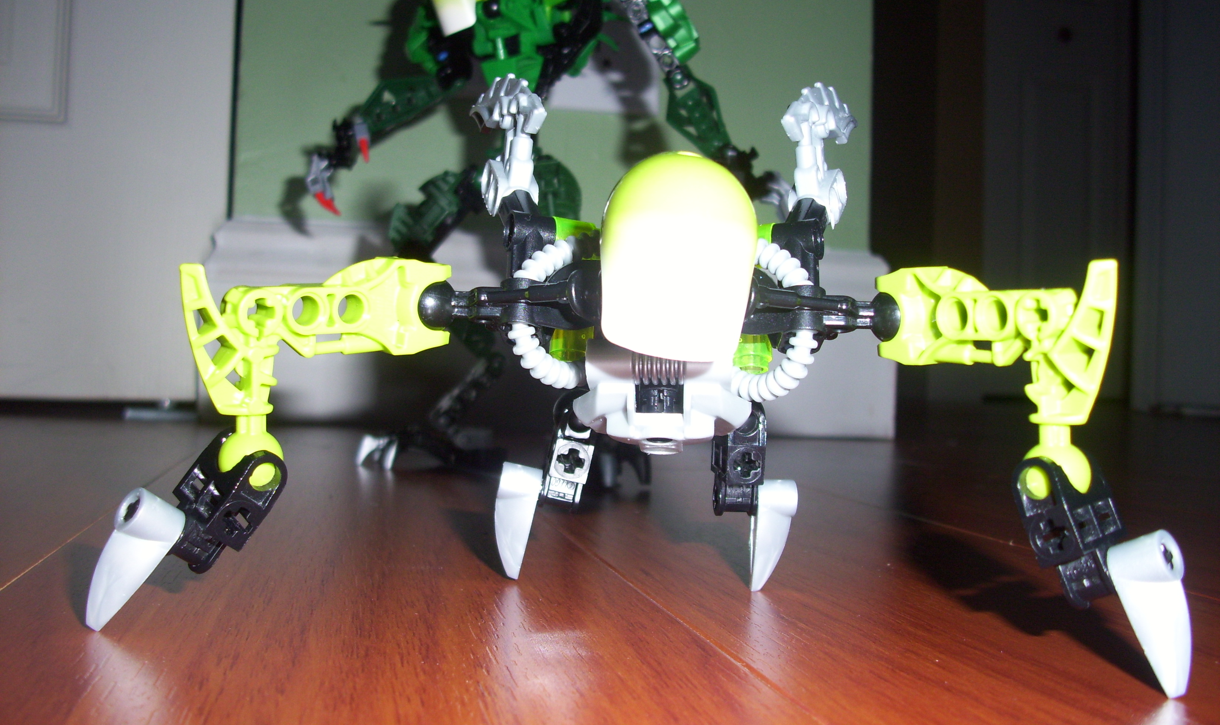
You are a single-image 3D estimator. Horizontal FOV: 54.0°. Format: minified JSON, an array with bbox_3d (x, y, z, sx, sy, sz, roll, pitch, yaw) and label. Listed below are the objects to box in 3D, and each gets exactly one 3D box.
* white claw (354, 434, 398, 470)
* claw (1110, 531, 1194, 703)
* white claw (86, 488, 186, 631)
[{"bbox_3d":[-0.096,0.036,0.490,0.017,0.015,0.018,2,0,30],"label":"white claw"},{"bbox_3d":[0.082,0.037,0.177,0.008,0.023,0.008,3,-26,-41],"label":"claw"},{"bbox_3d":[-0.079,0.032,0.193,0.008,0.023,0.008,40,-7,-39],"label":"white claw"}]

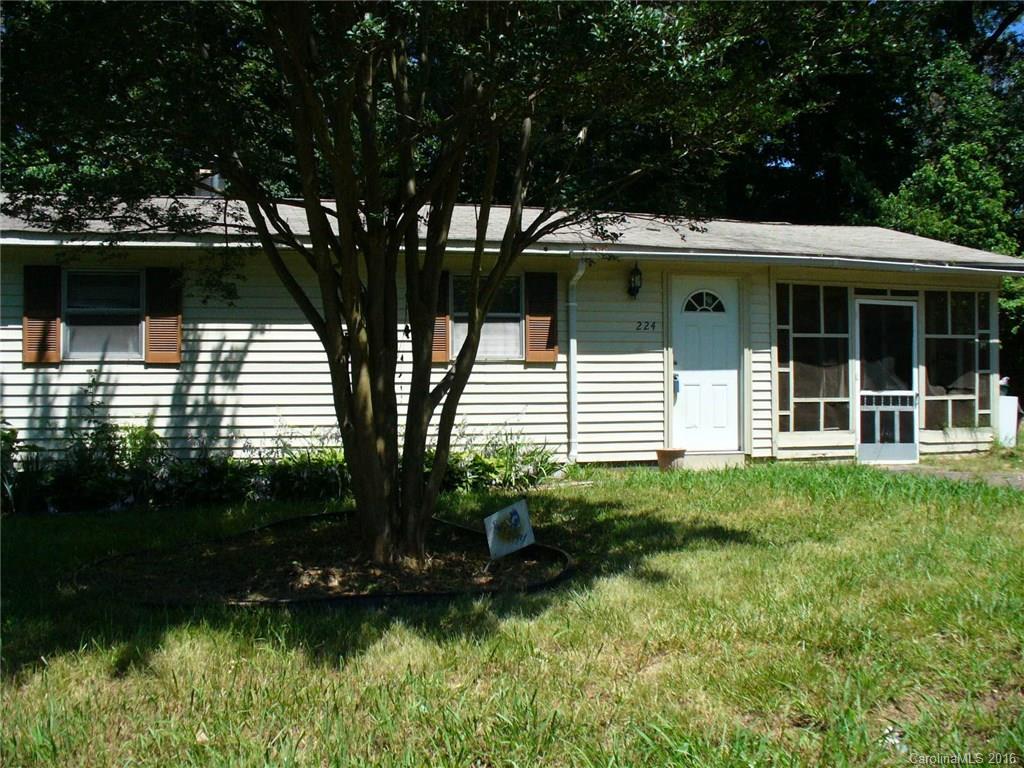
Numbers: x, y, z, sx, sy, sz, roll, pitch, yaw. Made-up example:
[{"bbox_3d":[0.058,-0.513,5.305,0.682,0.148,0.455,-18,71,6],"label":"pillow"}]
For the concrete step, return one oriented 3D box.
[{"bbox_3d":[2.210,0.906,12.630,0.920,0.210,0.300,0,1,-15],"label":"concrete step"}]

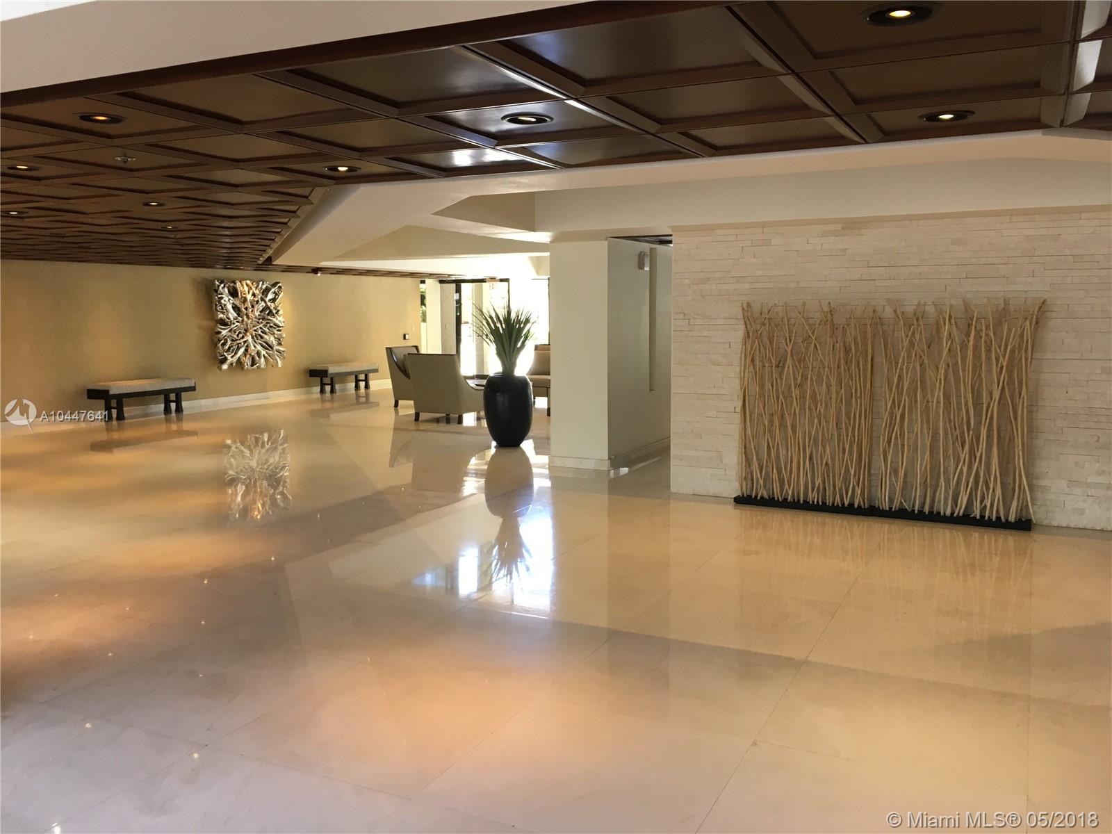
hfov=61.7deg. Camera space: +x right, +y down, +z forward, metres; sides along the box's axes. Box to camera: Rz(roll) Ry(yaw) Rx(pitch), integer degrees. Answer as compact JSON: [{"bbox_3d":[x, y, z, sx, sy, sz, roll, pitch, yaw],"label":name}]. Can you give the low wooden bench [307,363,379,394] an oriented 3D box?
[{"bbox_3d":[-3.937,-0.723,17.440,0.442,0.495,1.469,3,8,27],"label":"low wooden bench"}]

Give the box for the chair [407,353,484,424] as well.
[{"bbox_3d":[-1.450,-0.425,12.951,0.799,0.943,0.932,3,8,27],"label":"chair"}]

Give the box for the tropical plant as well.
[{"bbox_3d":[-0.565,-0.896,10.518,0.703,0.822,0.679,-1,7,-3],"label":"tropical plant"}]

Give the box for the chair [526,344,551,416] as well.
[{"bbox_3d":[0.029,-0.600,14.339,0.806,0.948,0.853,3,8,27],"label":"chair"}]

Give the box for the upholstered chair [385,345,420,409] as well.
[{"bbox_3d":[-2.036,-0.634,14.721,0.924,0.943,0.799,3,8,27],"label":"upholstered chair"}]

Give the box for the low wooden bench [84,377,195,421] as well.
[{"bbox_3d":[-5.978,-0.251,13.539,0.442,0.501,1.469,3,8,27],"label":"low wooden bench"}]

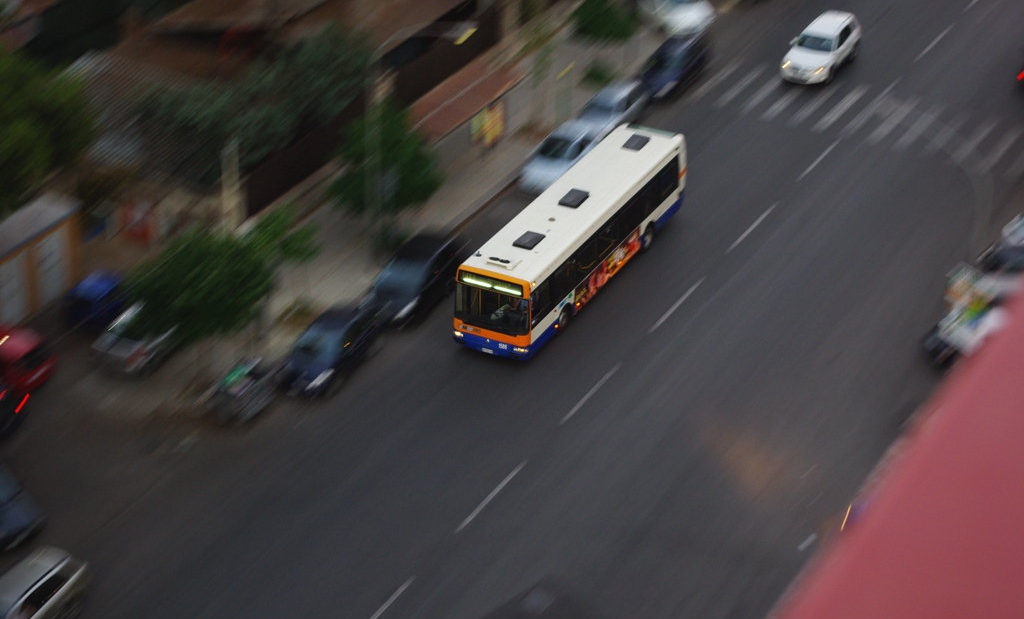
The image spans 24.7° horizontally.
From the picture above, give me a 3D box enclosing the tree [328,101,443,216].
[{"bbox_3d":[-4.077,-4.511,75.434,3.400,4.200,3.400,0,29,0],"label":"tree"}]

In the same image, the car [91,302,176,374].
[{"bbox_3d":[-10.570,0.474,69.345,1.670,1.430,3.850,16,32,23],"label":"car"}]

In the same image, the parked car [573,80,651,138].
[{"bbox_3d":[3.572,-7.078,84.633,1.700,1.450,4.050,14,32,24],"label":"parked car"}]

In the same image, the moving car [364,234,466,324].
[{"bbox_3d":[-3.043,-1.033,73.617,1.730,1.460,4.150,14,32,24],"label":"moving car"}]

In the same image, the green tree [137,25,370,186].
[{"bbox_3d":[-8.565,-6.439,78.214,5.800,4.900,8.200,16,32,23],"label":"green tree"}]

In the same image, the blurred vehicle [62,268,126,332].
[{"bbox_3d":[-12.000,-0.517,71.013,1.500,1.440,3.400,16,32,23],"label":"blurred vehicle"}]

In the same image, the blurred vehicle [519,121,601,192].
[{"bbox_3d":[1.787,-5.238,80.188,1.640,1.470,3.600,16,32,23],"label":"blurred vehicle"}]

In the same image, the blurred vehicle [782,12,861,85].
[{"bbox_3d":[11.931,-10.205,90.123,1.800,1.680,4.450,14,32,24],"label":"blurred vehicle"}]

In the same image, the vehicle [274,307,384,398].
[{"bbox_3d":[-5.296,1.081,68.547,1.690,1.460,3.850,16,32,23],"label":"vehicle"}]

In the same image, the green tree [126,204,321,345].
[{"bbox_3d":[-8.594,-0.686,69.291,4.800,3.800,4.800,0,29,0],"label":"green tree"}]

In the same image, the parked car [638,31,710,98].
[{"bbox_3d":[6.008,-9.225,88.566,1.680,1.440,4.000,14,32,24],"label":"parked car"}]

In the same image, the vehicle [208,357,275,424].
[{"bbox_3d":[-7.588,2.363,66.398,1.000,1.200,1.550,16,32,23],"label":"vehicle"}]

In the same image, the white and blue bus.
[{"bbox_3d":[2.130,-2.324,74.430,2.480,2.970,11.900,14,32,24],"label":"white and blue bus"}]

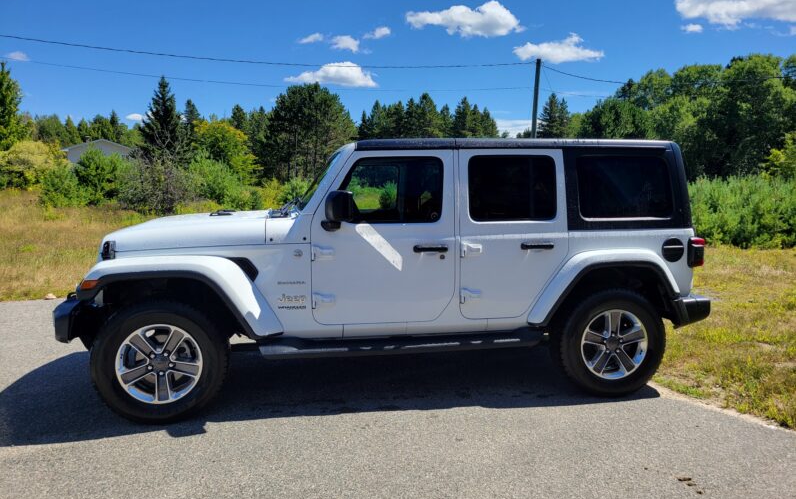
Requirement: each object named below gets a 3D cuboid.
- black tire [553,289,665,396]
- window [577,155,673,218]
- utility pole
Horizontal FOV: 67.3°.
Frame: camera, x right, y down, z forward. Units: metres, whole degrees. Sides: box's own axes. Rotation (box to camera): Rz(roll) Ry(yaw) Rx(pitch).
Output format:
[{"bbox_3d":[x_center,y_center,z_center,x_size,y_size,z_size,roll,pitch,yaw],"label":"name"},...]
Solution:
[{"bbox_3d":[1.493,0.644,4.266,0.810,0.800,0.257,-1,8,-10],"label":"black tire"},{"bbox_3d":[1.634,-0.437,4.256,0.740,0.430,0.035,-1,0,-10],"label":"window"},{"bbox_3d":[7.848,-6.866,34.545,0.260,7.960,0.260,4,8,12],"label":"utility pole"}]

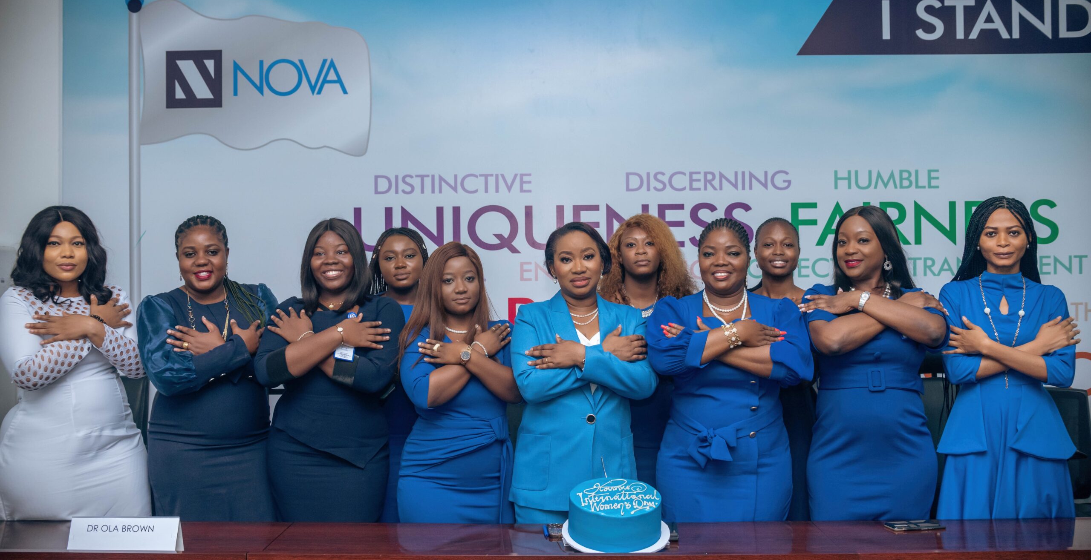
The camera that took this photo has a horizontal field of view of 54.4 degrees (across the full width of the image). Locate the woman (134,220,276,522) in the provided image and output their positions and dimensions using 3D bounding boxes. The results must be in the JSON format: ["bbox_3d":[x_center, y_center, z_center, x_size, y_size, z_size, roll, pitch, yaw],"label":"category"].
[{"bbox_3d":[-1.065,0.640,3.340,0.450,1.685,0.360,0,0,-20],"label":"woman"}]

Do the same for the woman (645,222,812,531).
[{"bbox_3d":[0.576,0.636,3.320,0.500,1.659,0.340,0,1,6],"label":"woman"}]

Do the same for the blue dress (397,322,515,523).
[{"bbox_3d":[-0.280,0.579,3.340,0.380,0.892,0.330,0,0,-5],"label":"blue dress"}]

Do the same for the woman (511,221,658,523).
[{"bbox_3d":[0.123,0.645,3.360,0.470,1.659,0.360,0,0,-10],"label":"woman"}]

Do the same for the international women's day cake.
[{"bbox_3d":[0.198,0.664,2.980,0.295,0.115,0.295,0,12,0],"label":"international women's day cake"}]

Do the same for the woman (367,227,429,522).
[{"bbox_3d":[-0.497,0.640,3.660,0.430,1.641,0.300,0,1,-5],"label":"woman"}]

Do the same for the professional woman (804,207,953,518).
[{"bbox_3d":[1.037,0.615,3.340,0.460,1.700,0.340,0,1,7],"label":"professional woman"}]

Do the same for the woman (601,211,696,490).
[{"bbox_3d":[0.354,0.617,3.750,0.440,1.712,0.320,0,0,0],"label":"woman"}]

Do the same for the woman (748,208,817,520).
[{"bbox_3d":[0.816,0.620,3.710,0.430,1.679,0.300,0,1,6],"label":"woman"}]

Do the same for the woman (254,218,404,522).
[{"bbox_3d":[-0.684,0.642,3.360,0.475,1.675,0.360,0,0,-10],"label":"woman"}]

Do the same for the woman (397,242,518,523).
[{"bbox_3d":[-0.277,0.678,3.360,0.390,1.597,0.360,0,0,-5],"label":"woman"}]

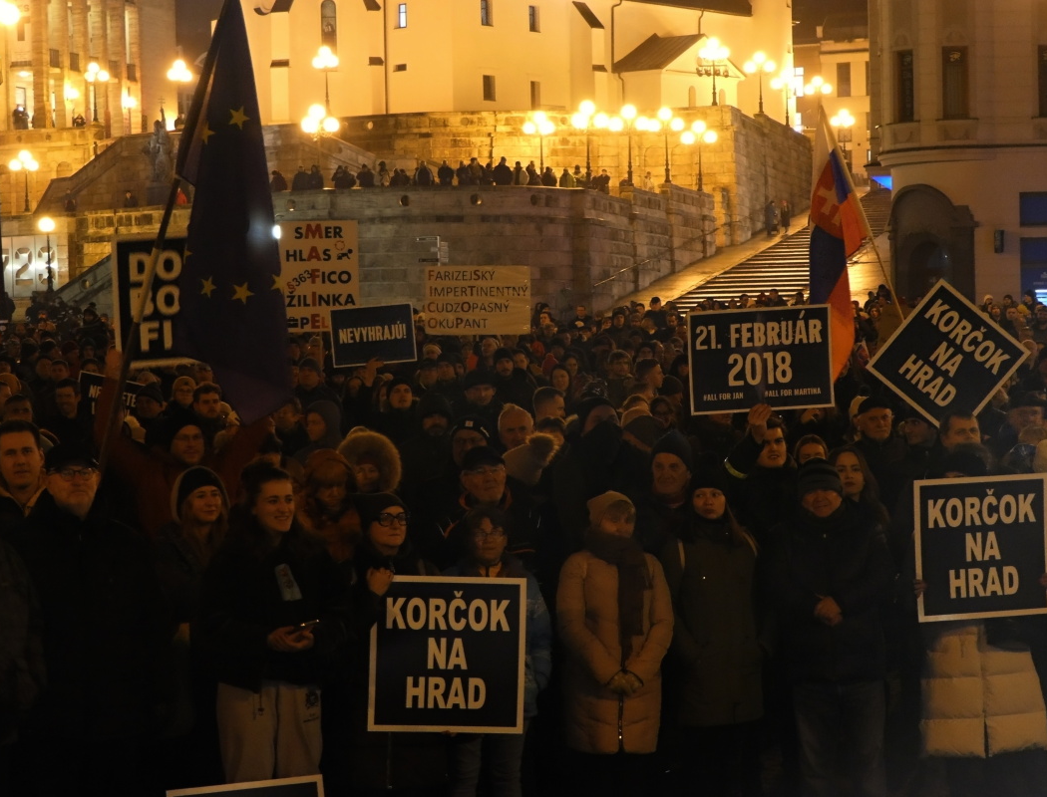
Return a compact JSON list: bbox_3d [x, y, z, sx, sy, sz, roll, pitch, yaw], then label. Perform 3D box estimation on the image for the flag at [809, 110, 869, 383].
[{"bbox_3d":[2.146,-1.034,16.500,0.420,1.850,0.350,-1,3,7],"label":"flag"}]

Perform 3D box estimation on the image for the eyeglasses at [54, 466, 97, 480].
[{"bbox_3d":[-1.626,0.273,8.800,0.145,0.050,0.140,-2,3,-19],"label":"eyeglasses"}]

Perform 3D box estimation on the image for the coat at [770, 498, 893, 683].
[{"bbox_3d":[1.289,0.815,10.200,0.530,0.760,0.380,-1,3,3],"label":"coat"}]

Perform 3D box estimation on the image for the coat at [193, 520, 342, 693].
[{"bbox_3d":[-0.924,0.754,8.800,0.520,0.650,0.380,-2,3,-13],"label":"coat"}]

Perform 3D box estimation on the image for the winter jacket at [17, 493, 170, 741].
[{"bbox_3d":[-1.486,0.749,8.300,0.560,0.860,0.340,-2,3,-9],"label":"winter jacket"}]

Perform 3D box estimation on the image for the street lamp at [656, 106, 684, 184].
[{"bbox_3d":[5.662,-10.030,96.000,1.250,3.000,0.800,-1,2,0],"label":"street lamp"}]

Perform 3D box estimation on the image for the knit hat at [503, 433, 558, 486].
[{"bbox_3d":[0.029,0.278,10.900,0.220,0.250,0.210,21,0,-6],"label":"knit hat"}]

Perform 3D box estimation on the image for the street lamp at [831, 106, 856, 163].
[{"bbox_3d":[18.499,-15.162,140.000,1.400,2.950,0.480,-1,3,13],"label":"street lamp"}]

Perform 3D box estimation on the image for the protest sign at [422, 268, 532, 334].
[{"bbox_3d":[-0.423,-0.915,22.600,0.980,0.640,0.020,-1,2,0],"label":"protest sign"}]

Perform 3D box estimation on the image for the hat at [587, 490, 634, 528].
[{"bbox_3d":[0.394,0.502,10.950,0.200,0.180,0.220,-1,3,0],"label":"hat"}]

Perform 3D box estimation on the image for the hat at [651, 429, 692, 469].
[{"bbox_3d":[0.741,0.251,12.100,0.200,0.200,0.225,-1,3,5],"label":"hat"}]

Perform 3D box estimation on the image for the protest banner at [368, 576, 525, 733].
[{"bbox_3d":[-0.338,1.132,10.700,0.686,0.686,0.012,1,3,-1],"label":"protest banner"}]

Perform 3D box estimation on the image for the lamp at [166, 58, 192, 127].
[{"bbox_3d":[-15.858,-14.155,112.000,1.200,3.100,0.900,-1,2,0],"label":"lamp"}]

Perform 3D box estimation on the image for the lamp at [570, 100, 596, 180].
[{"bbox_3d":[2.269,-8.733,83.000,1.200,3.000,0.800,-1,2,0],"label":"lamp"}]

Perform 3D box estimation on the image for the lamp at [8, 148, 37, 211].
[{"bbox_3d":[-25.196,-11.006,122.000,1.450,3.200,1.450,-1,3,0],"label":"lamp"}]

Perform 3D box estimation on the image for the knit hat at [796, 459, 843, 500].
[{"bbox_3d":[1.239,0.336,10.150,0.205,0.180,0.235,-1,12,6],"label":"knit hat"}]

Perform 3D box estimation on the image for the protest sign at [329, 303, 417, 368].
[{"bbox_3d":[-1.173,-0.490,19.000,0.645,0.450,0.012,-5,3,-1],"label":"protest sign"}]

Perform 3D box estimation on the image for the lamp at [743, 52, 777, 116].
[{"bbox_3d":[11.581,-15.350,118.000,1.400,2.950,0.480,-1,3,13],"label":"lamp"}]

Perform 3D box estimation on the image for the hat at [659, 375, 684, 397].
[{"bbox_3d":[1.137,-0.096,18.700,0.220,0.165,0.200,-1,3,0],"label":"hat"}]

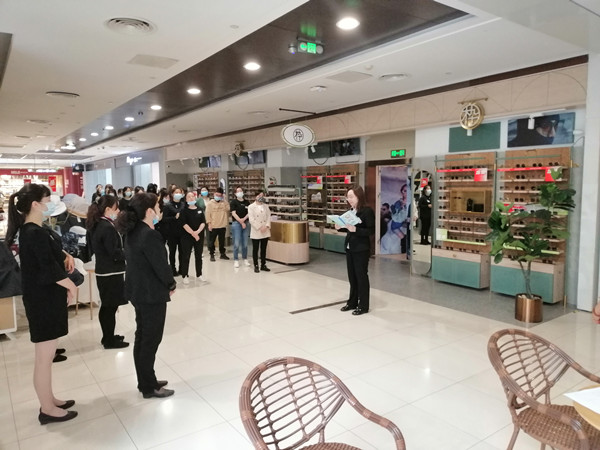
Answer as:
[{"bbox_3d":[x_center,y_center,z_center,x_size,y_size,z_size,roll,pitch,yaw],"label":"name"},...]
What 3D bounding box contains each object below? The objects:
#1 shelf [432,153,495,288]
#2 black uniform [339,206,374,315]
[{"bbox_3d":[2.508,-0.081,6.926,0.340,2.030,0.860,-5,7,-35],"label":"shelf"},{"bbox_3d":[0.704,0.420,5.698,0.420,1.330,0.450,-5,7,-35],"label":"black uniform"}]

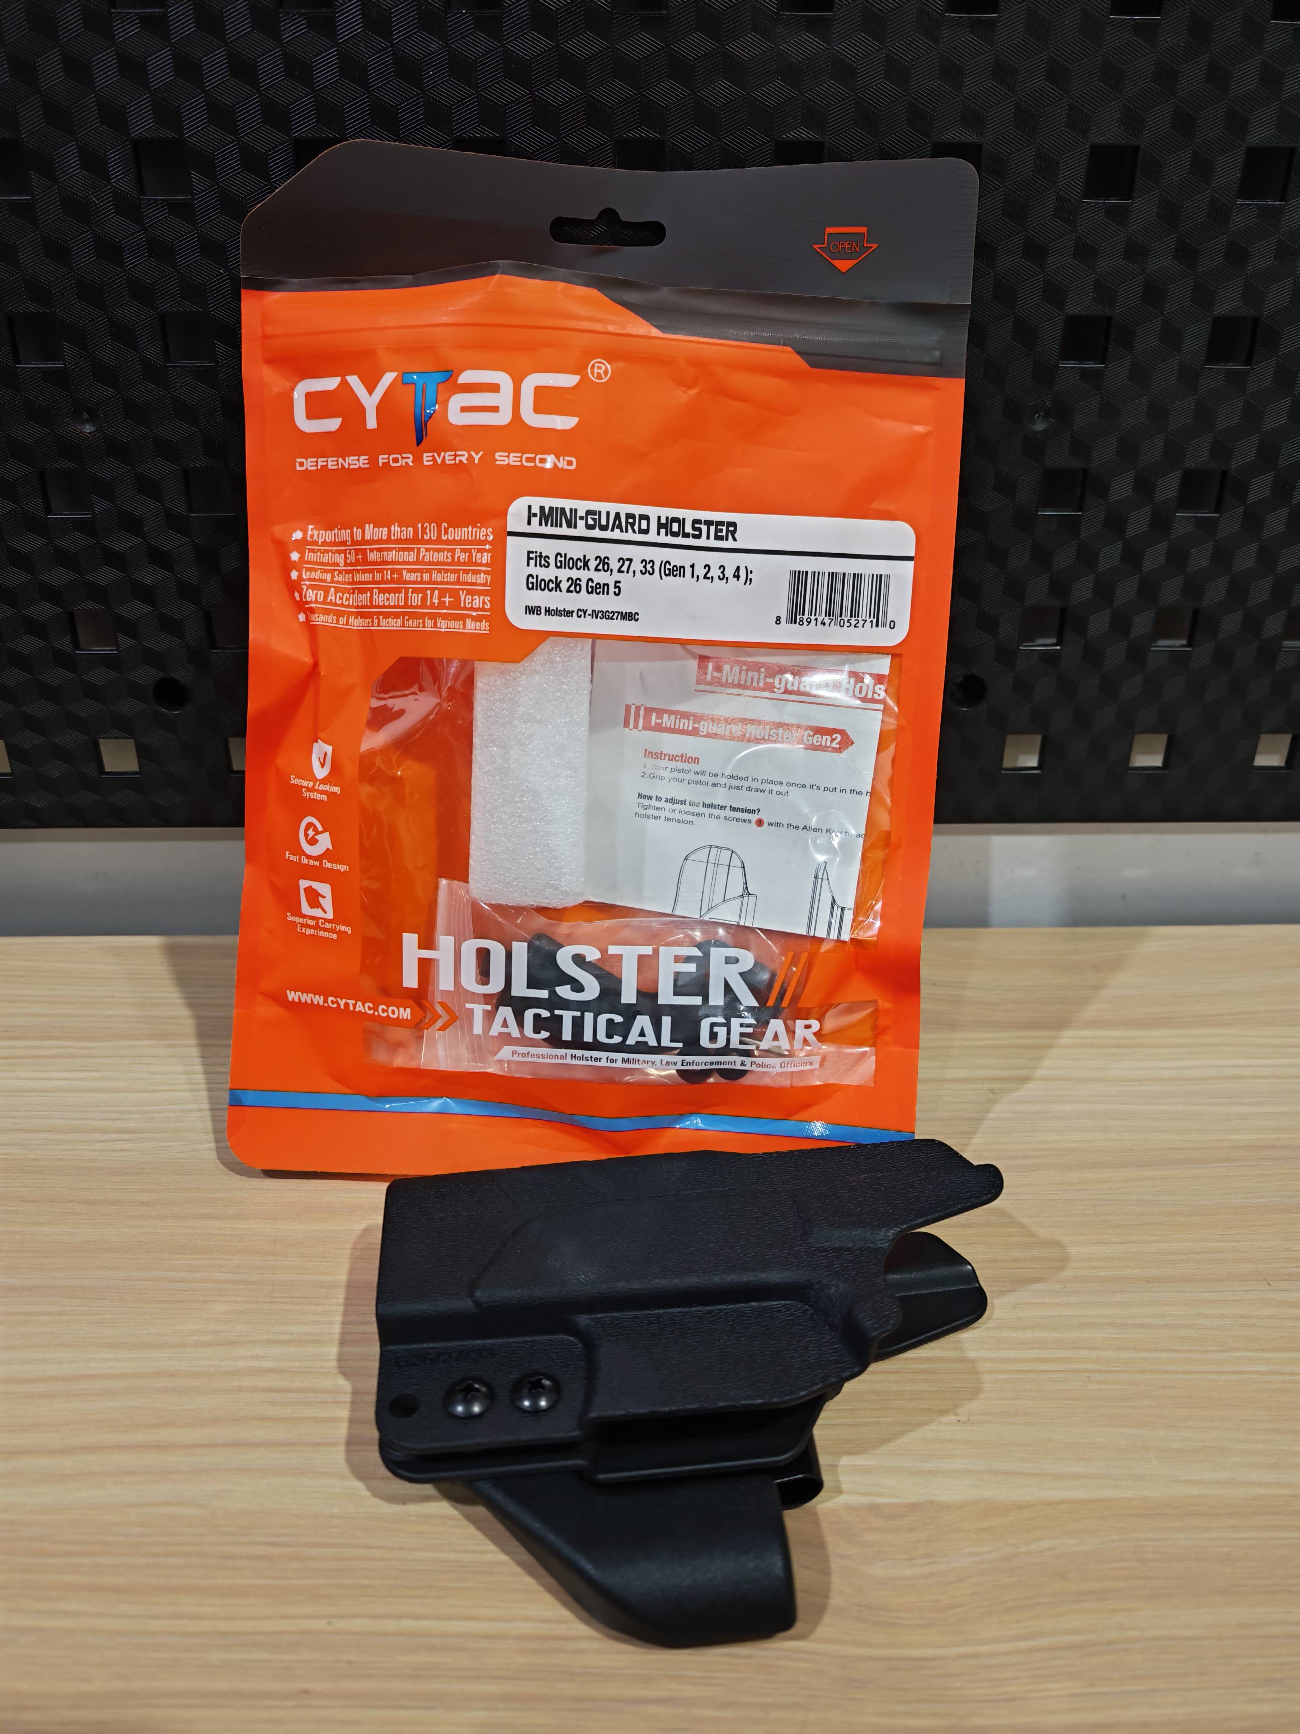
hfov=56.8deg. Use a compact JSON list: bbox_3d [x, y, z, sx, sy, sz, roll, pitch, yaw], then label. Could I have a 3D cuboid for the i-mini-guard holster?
[{"bbox_3d":[0.016,0.107,0.261,0.147,0.039,0.102,-3,26,-6],"label":"i-mini-guard holster"}]

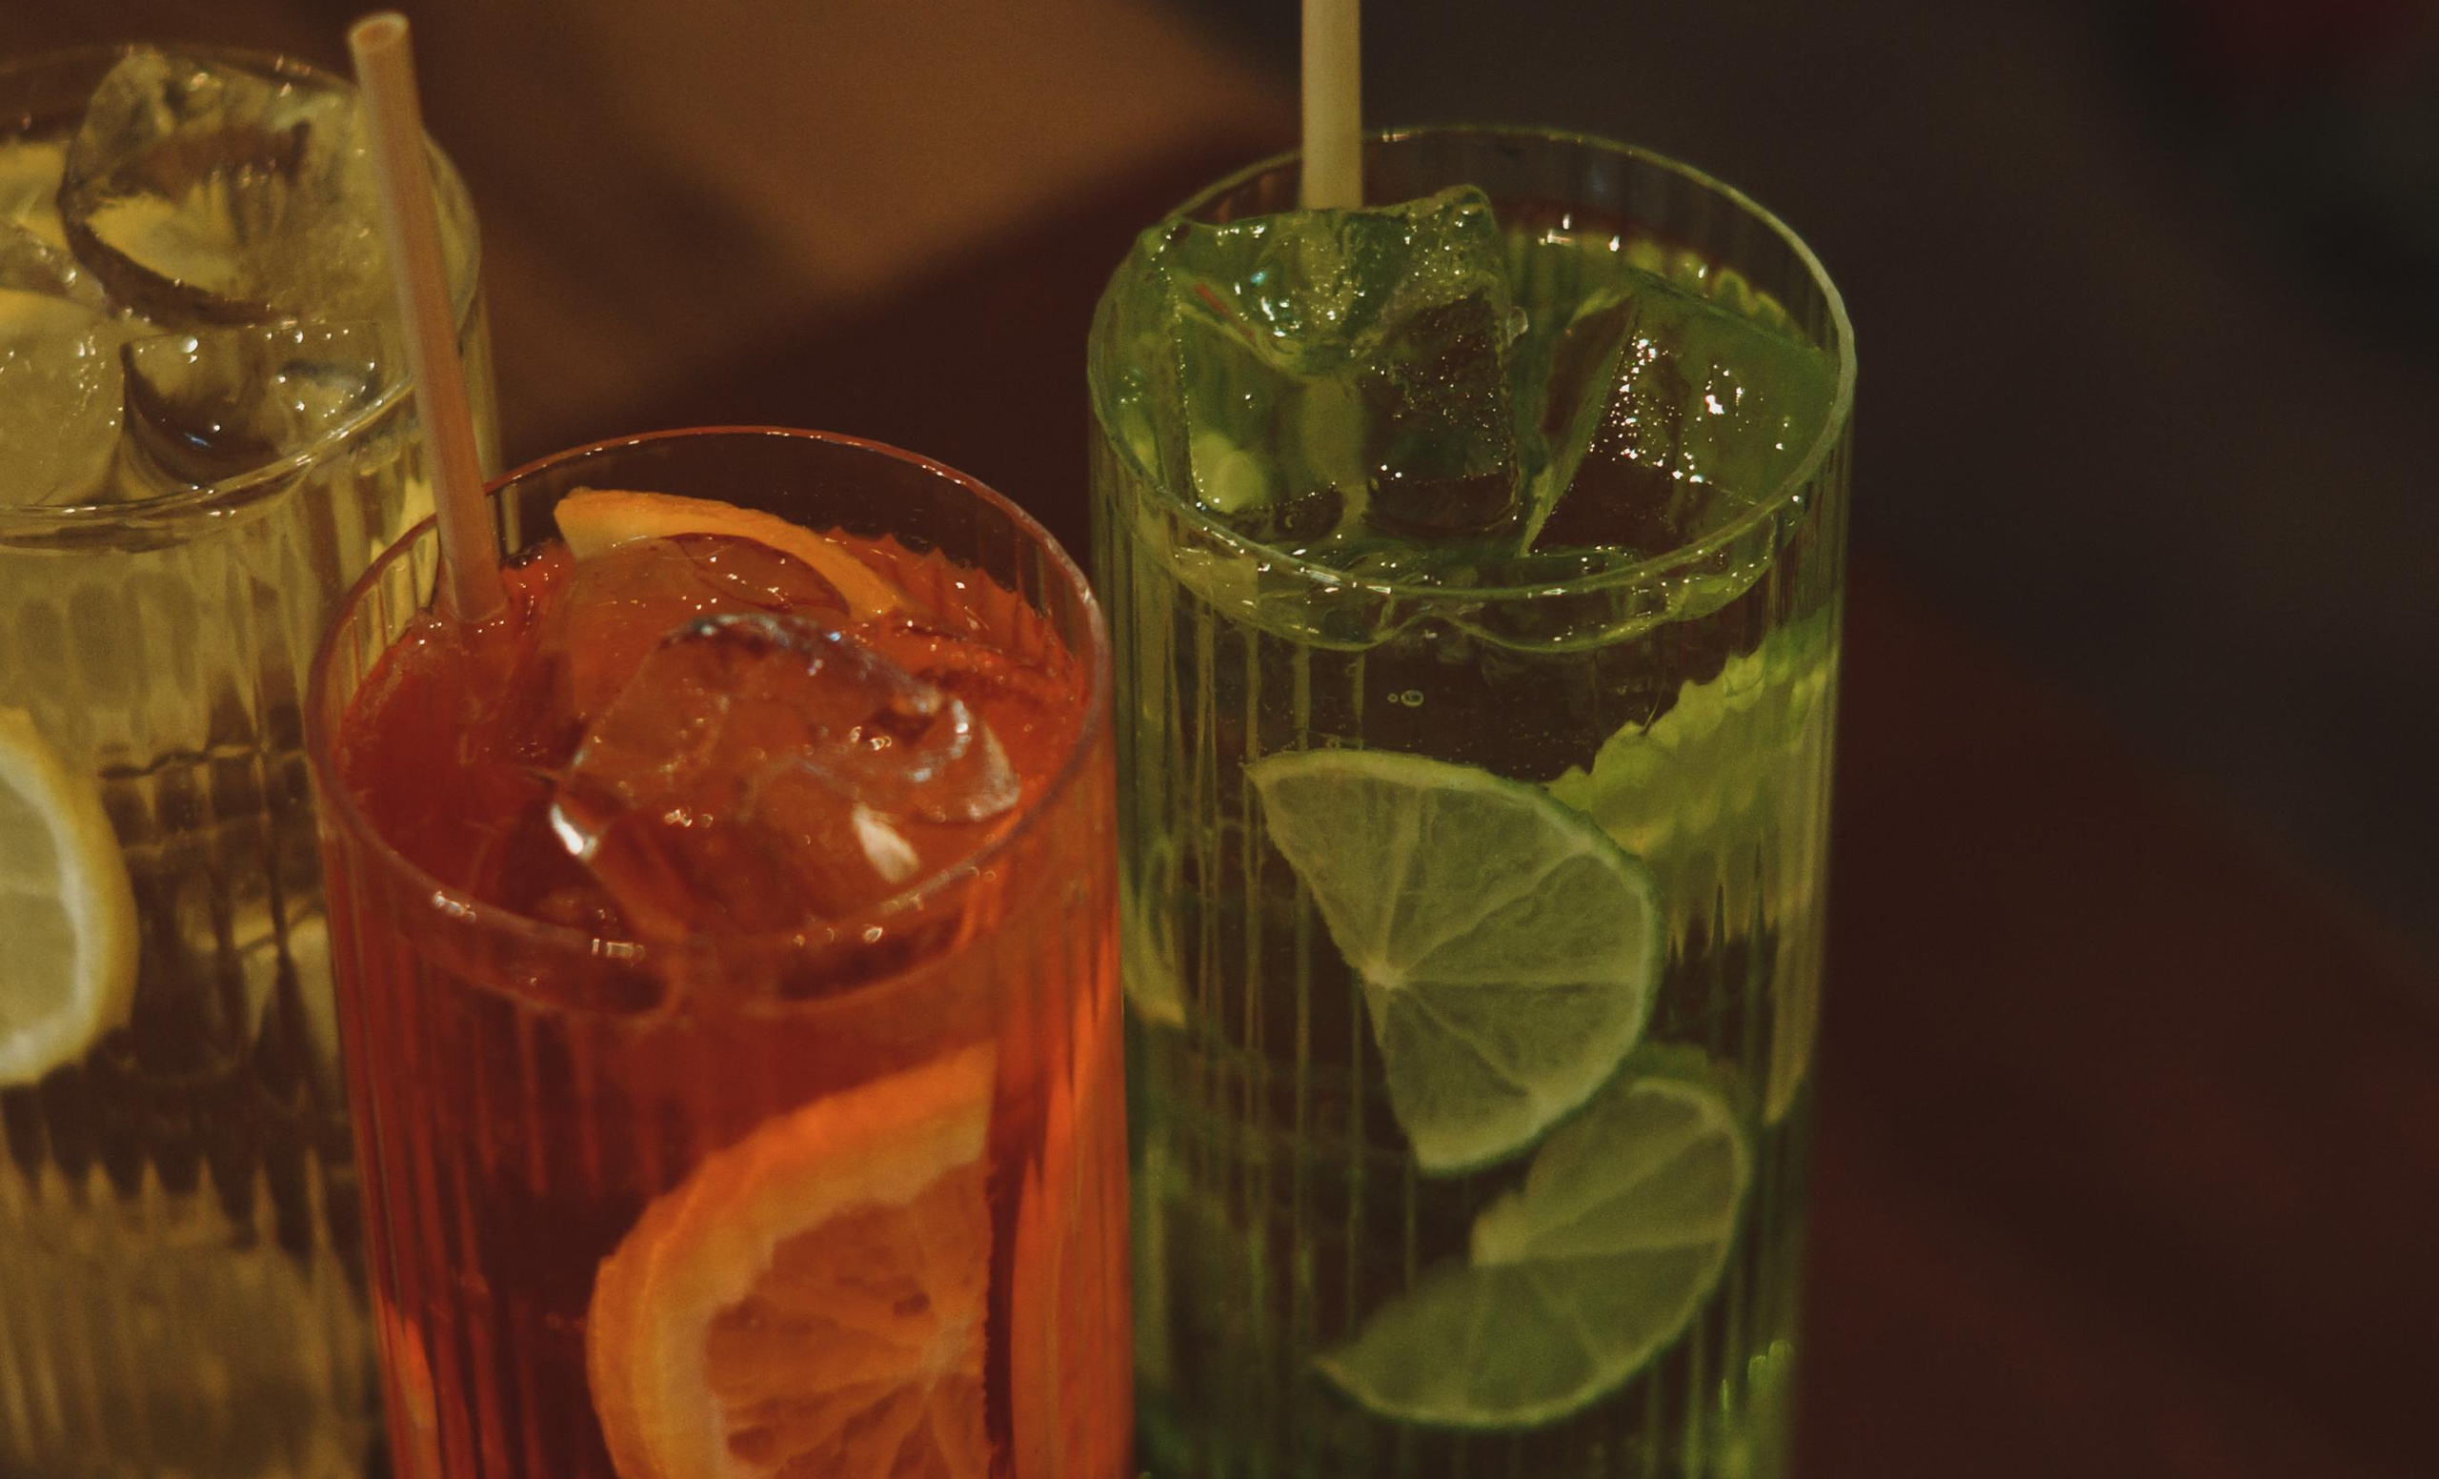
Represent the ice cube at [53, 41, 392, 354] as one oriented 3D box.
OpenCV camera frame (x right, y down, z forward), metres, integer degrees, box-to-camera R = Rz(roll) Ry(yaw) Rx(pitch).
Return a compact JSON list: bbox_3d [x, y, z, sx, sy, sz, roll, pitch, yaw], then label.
[{"bbox_3d":[-0.087,-0.047,0.665,0.027,0.023,0.023,-2,42,-1],"label":"ice cube"}]

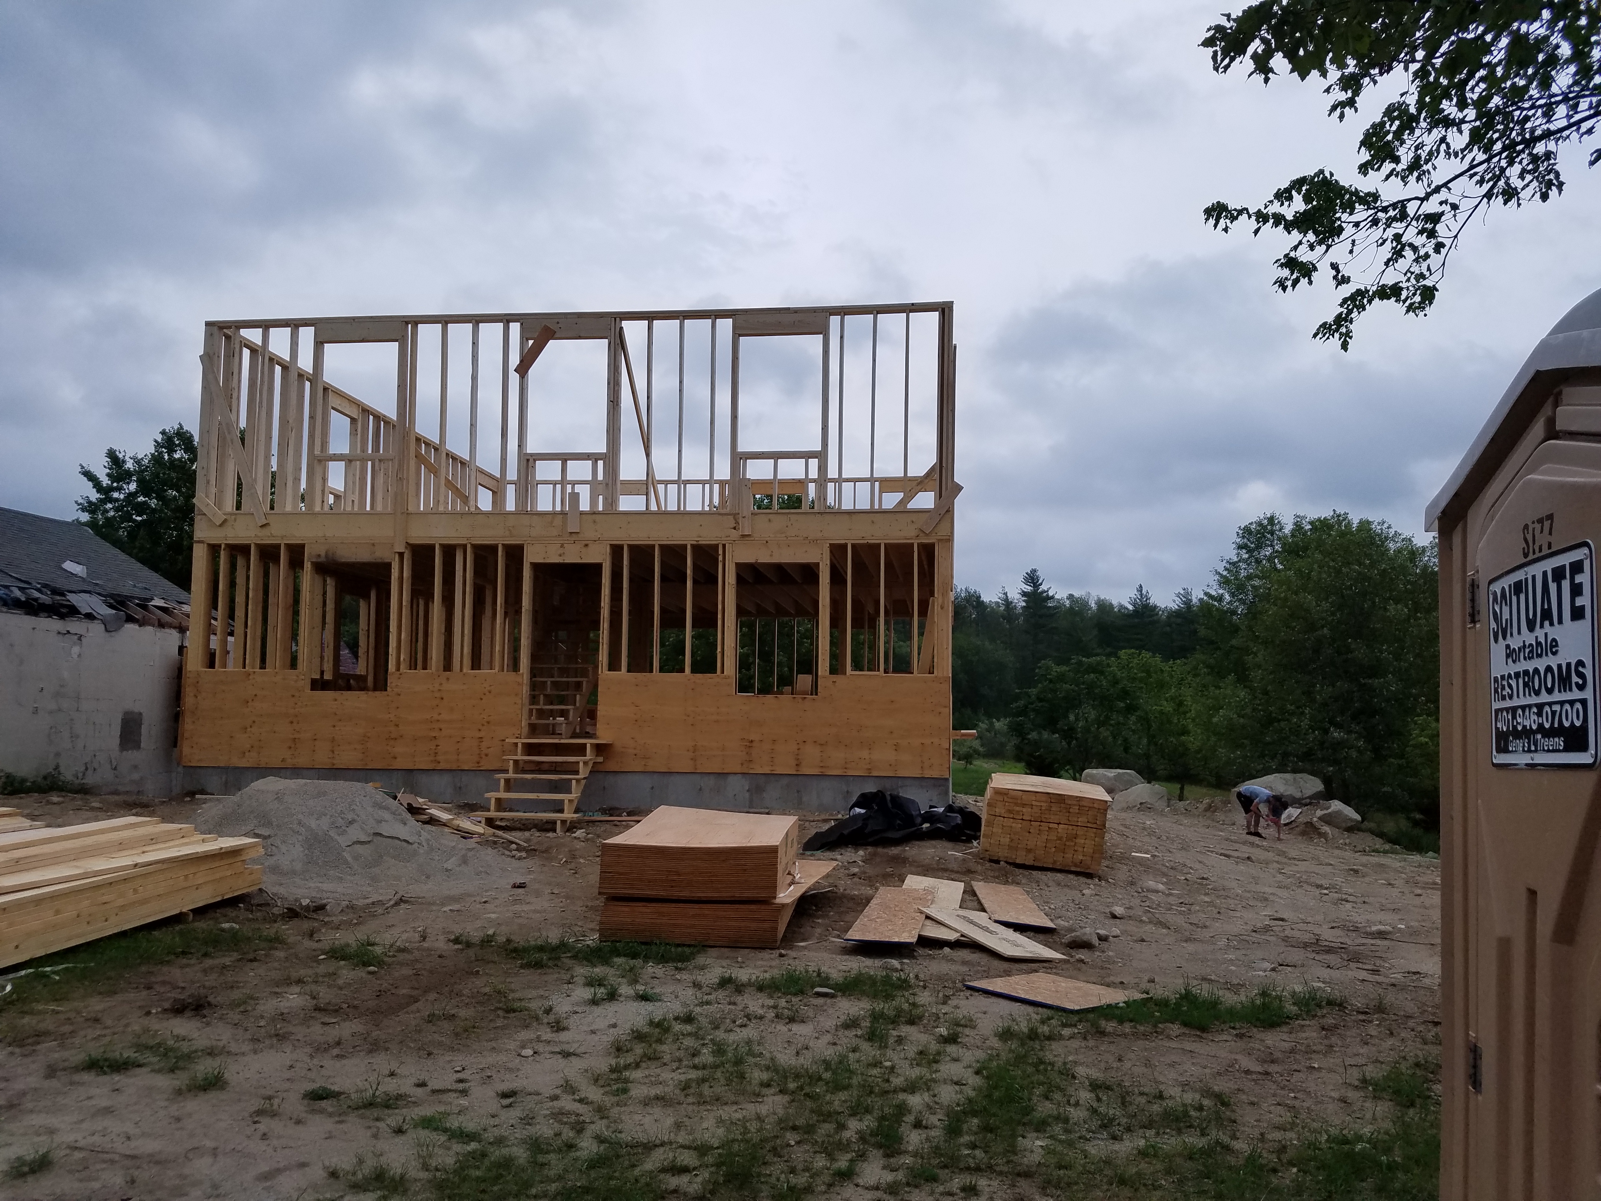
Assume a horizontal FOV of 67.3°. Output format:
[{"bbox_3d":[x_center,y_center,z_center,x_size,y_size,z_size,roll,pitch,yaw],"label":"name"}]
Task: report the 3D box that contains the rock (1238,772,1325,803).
[{"bbox_3d":[10.491,4.117,26.300,1.850,0.700,1.300,-1,-5,22],"label":"rock"}]

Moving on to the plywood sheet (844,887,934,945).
[{"bbox_3d":[0.744,2.444,9.406,0.483,0.020,2.448,0,-5,10],"label":"plywood sheet"}]

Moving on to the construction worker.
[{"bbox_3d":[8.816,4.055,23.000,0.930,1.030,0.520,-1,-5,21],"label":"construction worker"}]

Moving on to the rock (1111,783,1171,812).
[{"bbox_3d":[6.434,3.719,22.700,1.100,0.550,0.880,-1,-5,16],"label":"rock"}]

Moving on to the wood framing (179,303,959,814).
[{"bbox_3d":[-2.520,-0.058,20.632,9.754,6.360,11.050,0,-5,5],"label":"wood framing"}]

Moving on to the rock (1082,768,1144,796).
[{"bbox_3d":[6.319,3.728,24.300,1.240,0.680,0.950,-1,-5,15],"label":"rock"}]

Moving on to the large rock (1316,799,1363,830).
[{"bbox_3d":[11.118,4.424,24.800,0.900,0.580,0.780,-2,-6,24],"label":"large rock"}]

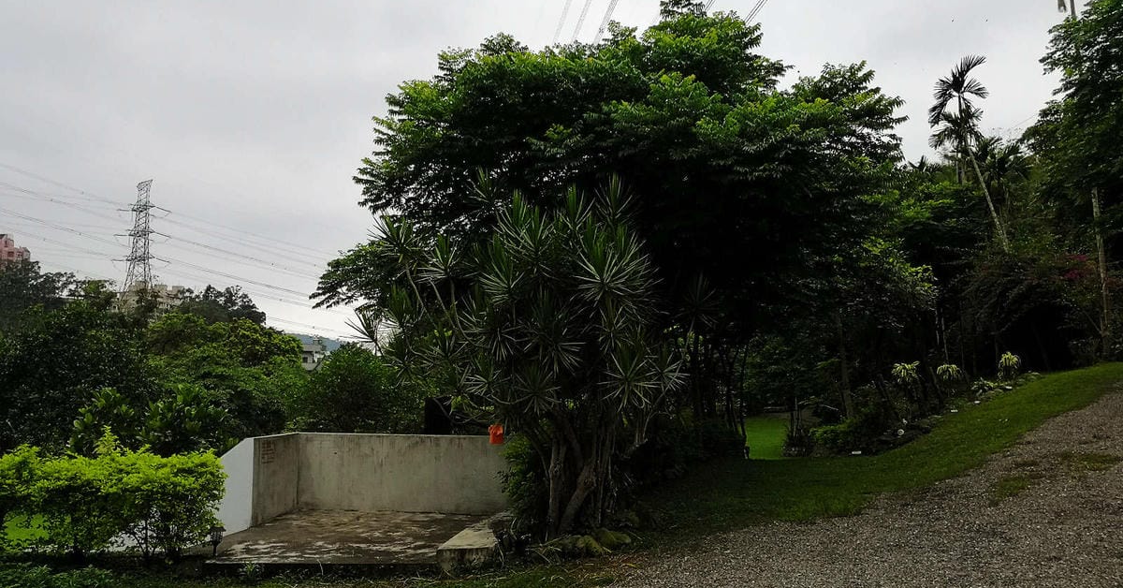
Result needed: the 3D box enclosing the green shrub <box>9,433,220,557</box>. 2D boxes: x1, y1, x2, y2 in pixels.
[{"bbox_3d":[-4.457,2.012,8.700,2.250,1.200,1.100,0,-6,0],"label":"green shrub"}]

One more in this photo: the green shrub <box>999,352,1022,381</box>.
[{"bbox_3d":[11.783,1.880,23.000,0.660,0.780,0.660,0,-6,0],"label":"green shrub"}]

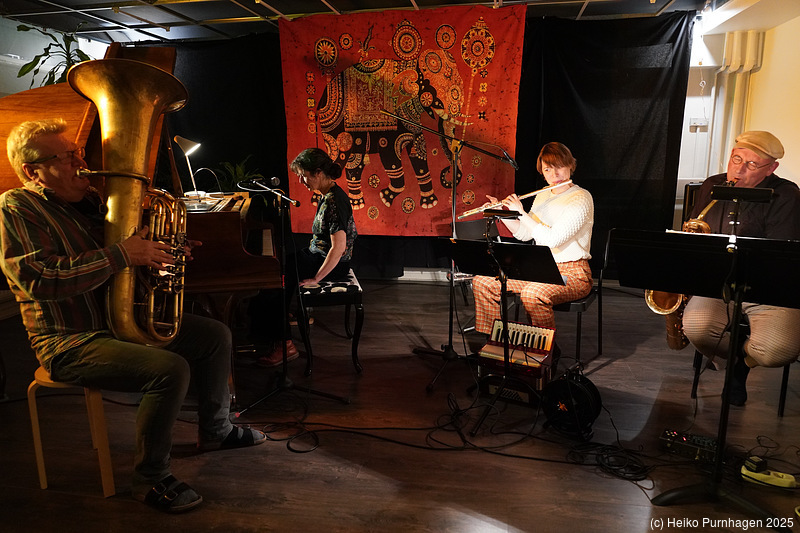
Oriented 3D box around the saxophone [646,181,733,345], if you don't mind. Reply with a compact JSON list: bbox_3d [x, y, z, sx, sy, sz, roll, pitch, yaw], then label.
[{"bbox_3d":[1.360,-0.001,2.496,0.380,0.800,0.200,10,4,-43],"label":"saxophone"}]

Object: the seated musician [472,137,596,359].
[{"bbox_3d":[0.850,-0.064,3.225,0.800,1.340,0.580,-8,13,-40],"label":"seated musician"}]

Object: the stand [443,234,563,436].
[{"bbox_3d":[0.490,0.290,2.545,0.520,0.870,0.500,6,11,31],"label":"stand"}]

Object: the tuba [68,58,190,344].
[{"bbox_3d":[-0.965,-0.205,1.974,0.430,1.030,0.420,5,10,-1],"label":"tuba"}]

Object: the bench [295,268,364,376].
[{"bbox_3d":[-0.440,0.335,3.385,0.370,0.500,0.670,-1,10,-9],"label":"bench"}]

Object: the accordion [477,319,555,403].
[{"bbox_3d":[0.590,0.490,2.772,0.360,0.400,0.210,6,11,30],"label":"accordion"}]

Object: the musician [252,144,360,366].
[{"bbox_3d":[-0.580,-0.070,3.316,0.680,1.320,0.500,-1,10,-9],"label":"musician"}]

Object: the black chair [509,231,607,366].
[{"bbox_3d":[1.030,0.169,3.377,0.470,0.830,0.520,8,12,38],"label":"black chair"}]

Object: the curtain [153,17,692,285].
[{"bbox_3d":[-0.100,-1.087,5.293,5.300,2.420,0.150,2,10,11],"label":"curtain"}]

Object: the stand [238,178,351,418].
[{"bbox_3d":[-0.540,0.125,2.710,0.540,1.140,0.540,3,10,17],"label":"stand"}]

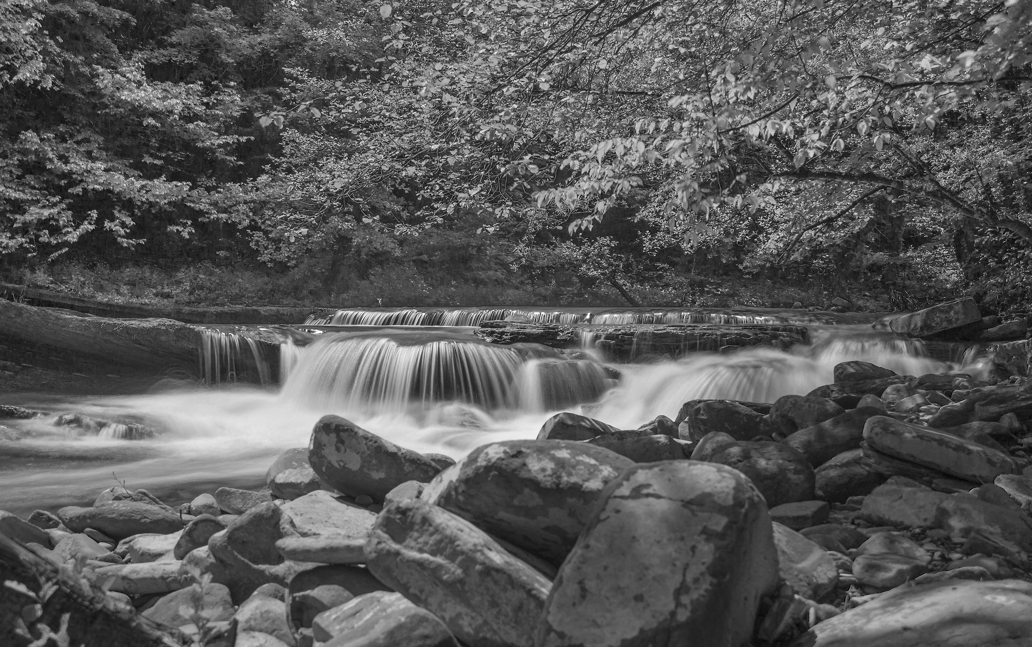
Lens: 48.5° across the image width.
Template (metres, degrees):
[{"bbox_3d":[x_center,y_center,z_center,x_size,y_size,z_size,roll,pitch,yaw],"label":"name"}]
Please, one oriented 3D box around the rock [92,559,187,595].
[{"bbox_3d":[-1.336,0.902,4.082,0.324,0.097,0.216,0,2,0],"label":"rock"}]

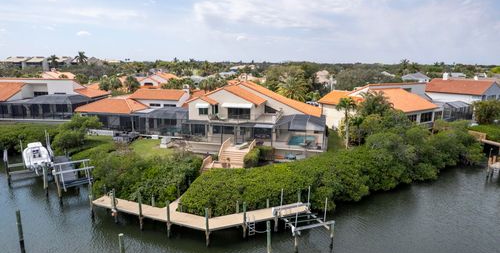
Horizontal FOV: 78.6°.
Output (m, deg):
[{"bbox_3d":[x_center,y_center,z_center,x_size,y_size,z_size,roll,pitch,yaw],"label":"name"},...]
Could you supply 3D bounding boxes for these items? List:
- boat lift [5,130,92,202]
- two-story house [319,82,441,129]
[{"bbox_3d":[-20.560,4.290,32.530,8.540,4.170,6.300,6,13,26],"label":"boat lift"},{"bbox_3d":[23.090,-4.430,58.550,14.550,7.370,16.490,-7,14,-31],"label":"two-story house"}]

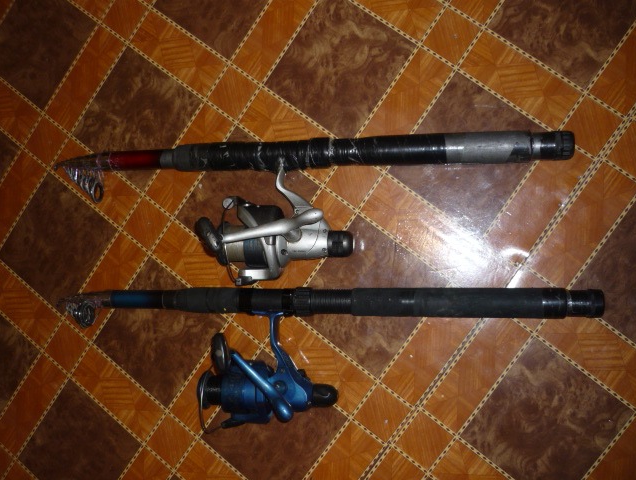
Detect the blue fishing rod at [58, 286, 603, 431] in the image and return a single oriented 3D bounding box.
[{"bbox_3d":[-0.028,0.125,0.600,0.586,0.108,0.153,-1,89,14],"label":"blue fishing rod"}]

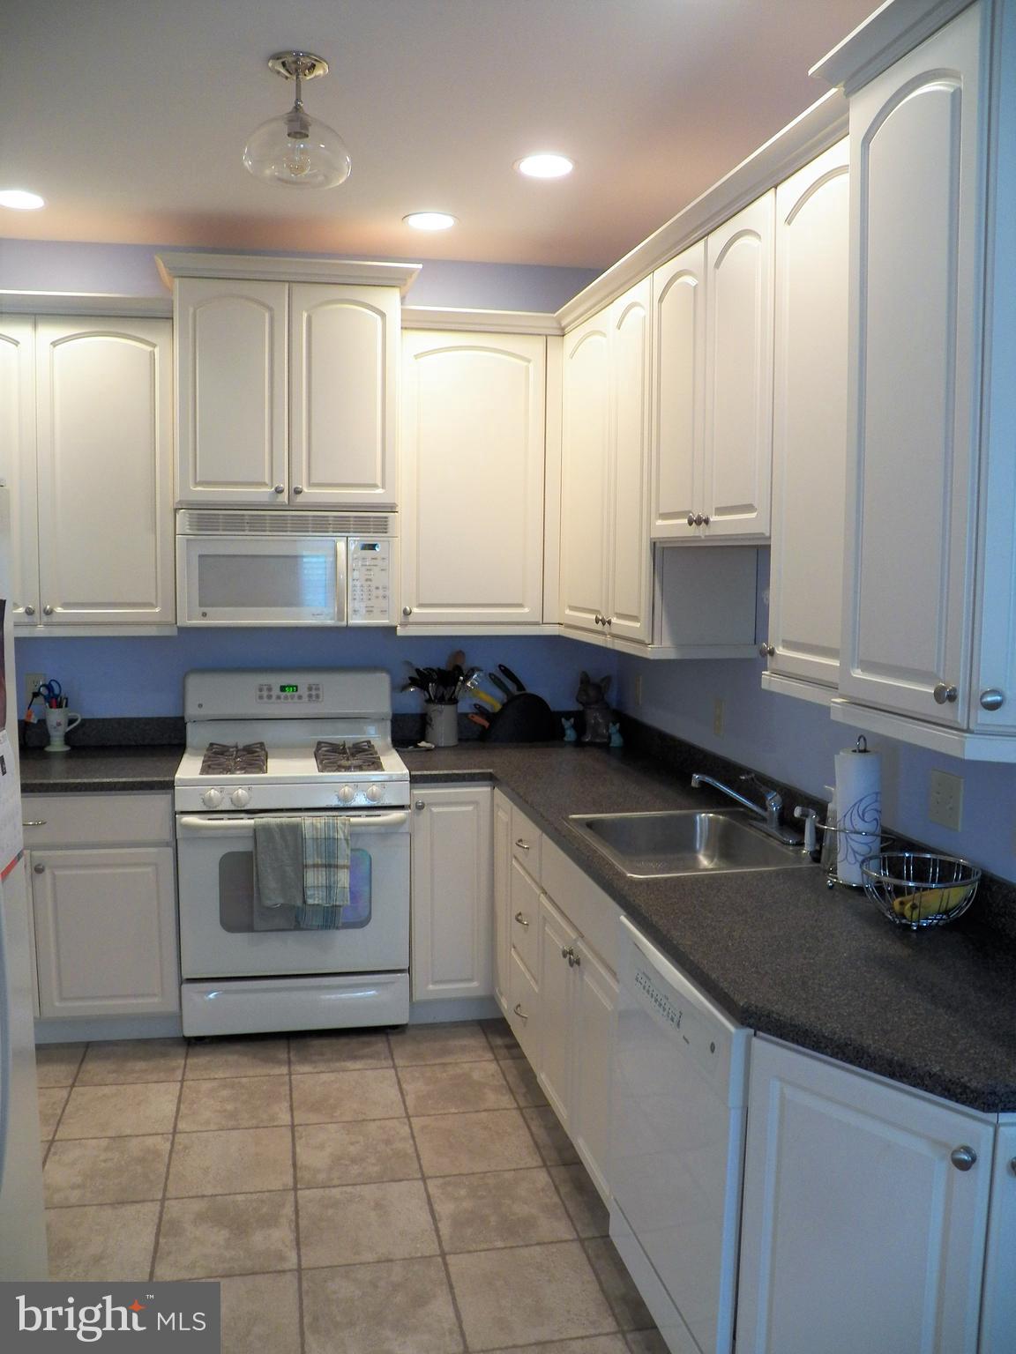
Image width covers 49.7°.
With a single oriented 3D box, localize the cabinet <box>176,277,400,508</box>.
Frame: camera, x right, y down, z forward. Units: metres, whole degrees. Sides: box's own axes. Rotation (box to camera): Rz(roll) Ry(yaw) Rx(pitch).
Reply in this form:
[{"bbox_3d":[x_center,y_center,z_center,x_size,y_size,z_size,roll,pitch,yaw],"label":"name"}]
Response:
[{"bbox_3d":[-0.760,-0.949,3.789,0.755,0.760,0.340,-1,6,-12],"label":"cabinet"}]

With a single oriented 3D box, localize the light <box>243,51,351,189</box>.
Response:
[{"bbox_3d":[-0.475,-1.261,2.460,0.245,0.275,0.245,-1,6,-12],"label":"light"}]

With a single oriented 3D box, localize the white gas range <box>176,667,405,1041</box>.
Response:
[{"bbox_3d":[-0.753,0.601,3.894,0.758,1.205,0.709,-1,6,-12],"label":"white gas range"}]

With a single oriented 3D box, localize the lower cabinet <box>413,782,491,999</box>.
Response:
[{"bbox_3d":[-0.244,0.696,3.913,0.275,0.735,0.590,-1,6,-12],"label":"lower cabinet"}]

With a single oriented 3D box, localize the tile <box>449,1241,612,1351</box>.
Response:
[{"bbox_3d":[0.046,1.352,2.409,0.327,0.012,0.327,-1,6,-12],"label":"tile"}]

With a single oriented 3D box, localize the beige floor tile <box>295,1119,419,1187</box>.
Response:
[{"bbox_3d":[-0.413,1.292,2.966,0.330,0.010,0.330,-1,7,-12],"label":"beige floor tile"}]

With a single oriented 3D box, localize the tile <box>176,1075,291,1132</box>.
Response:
[{"bbox_3d":[-0.802,1.261,3.237,0.327,0.012,0.327,-1,6,-12],"label":"tile"}]

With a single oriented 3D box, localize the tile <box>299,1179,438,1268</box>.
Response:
[{"bbox_3d":[-0.334,1.288,2.584,0.323,0.010,0.323,-1,6,-12],"label":"tile"}]

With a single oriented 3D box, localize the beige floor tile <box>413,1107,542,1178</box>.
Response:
[{"bbox_3d":[-0.092,1.294,3.037,0.330,0.010,0.330,-1,7,-12],"label":"beige floor tile"}]

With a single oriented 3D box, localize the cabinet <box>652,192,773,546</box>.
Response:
[{"bbox_3d":[0.634,-0.688,2.693,0.342,0.760,0.753,-1,6,-12],"label":"cabinet"}]

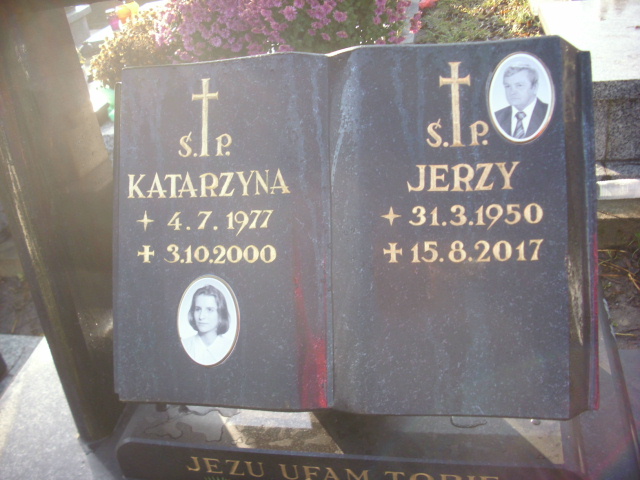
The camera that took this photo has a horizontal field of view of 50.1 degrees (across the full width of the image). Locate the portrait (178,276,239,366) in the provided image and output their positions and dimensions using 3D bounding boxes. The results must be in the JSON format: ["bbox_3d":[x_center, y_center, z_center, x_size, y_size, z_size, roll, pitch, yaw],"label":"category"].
[{"bbox_3d":[-0.179,0.131,1.100,0.106,0.145,0.010,-1,-4,16],"label":"portrait"}]

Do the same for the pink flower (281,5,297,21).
[{"bbox_3d":[-0.091,-0.664,2.000,0.046,0.046,0.028,-8,6,0],"label":"pink flower"}]

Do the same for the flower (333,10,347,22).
[{"bbox_3d":[0.059,-0.663,2.030,0.042,0.038,0.025,-6,5,3],"label":"flower"}]

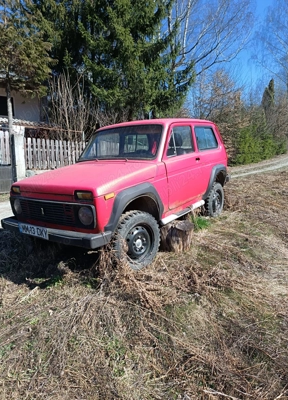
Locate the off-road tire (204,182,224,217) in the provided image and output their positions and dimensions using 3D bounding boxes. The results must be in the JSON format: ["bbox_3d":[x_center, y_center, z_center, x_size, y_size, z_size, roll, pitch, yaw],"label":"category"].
[{"bbox_3d":[1.219,0.020,4.869,0.200,0.680,0.680,4,14,36],"label":"off-road tire"}]

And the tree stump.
[{"bbox_3d":[0.440,0.482,3.740,0.450,0.330,0.430,-2,9,6],"label":"tree stump"}]

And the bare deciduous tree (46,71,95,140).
[{"bbox_3d":[-3.048,-3.090,11.500,1.950,4.300,1.800,-3,7,-17],"label":"bare deciduous tree"}]

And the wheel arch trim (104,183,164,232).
[{"bbox_3d":[-0.050,0.094,2.919,0.140,0.510,1.000,4,14,36],"label":"wheel arch trim"}]

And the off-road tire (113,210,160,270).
[{"bbox_3d":[-0.088,0.460,3.142,0.680,0.680,0.200,-14,15,-40],"label":"off-road tire"}]

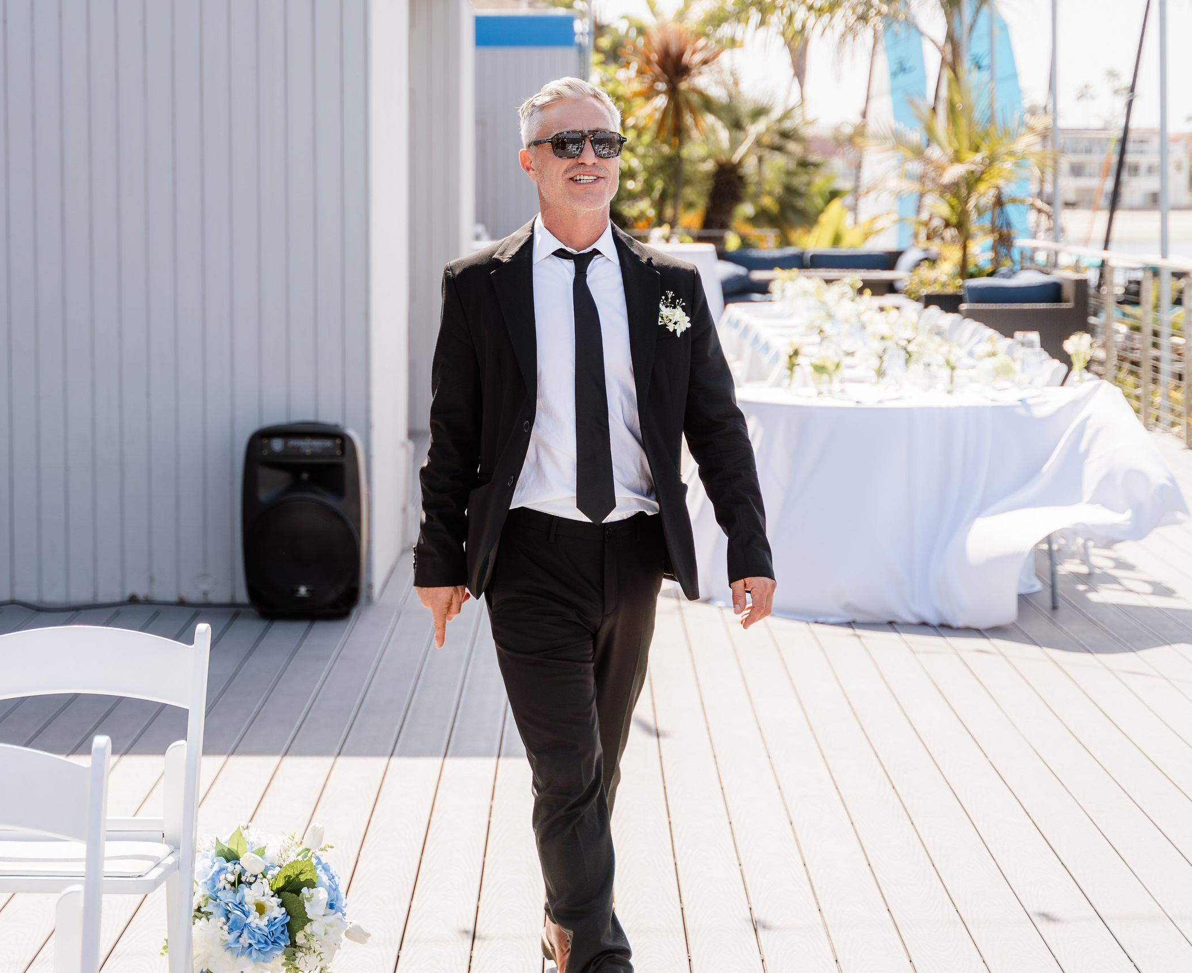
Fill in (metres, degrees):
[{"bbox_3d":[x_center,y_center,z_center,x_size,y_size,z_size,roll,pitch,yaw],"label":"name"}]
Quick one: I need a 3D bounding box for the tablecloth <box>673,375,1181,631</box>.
[{"bbox_3d":[1.171,0.003,8.104,1.900,0.810,1.200,1,8,0],"label":"tablecloth"}]

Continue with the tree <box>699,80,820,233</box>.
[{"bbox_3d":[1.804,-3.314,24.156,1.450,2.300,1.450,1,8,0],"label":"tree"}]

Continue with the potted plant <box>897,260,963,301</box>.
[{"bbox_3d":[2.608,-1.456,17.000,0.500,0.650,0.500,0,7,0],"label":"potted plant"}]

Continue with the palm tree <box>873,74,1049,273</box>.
[{"bbox_3d":[3.108,-2.643,18.500,1.550,1.780,1.500,1,8,0],"label":"palm tree"}]

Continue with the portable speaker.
[{"bbox_3d":[-1.016,0.109,7.694,0.420,0.665,0.350,1,8,0],"label":"portable speaker"}]

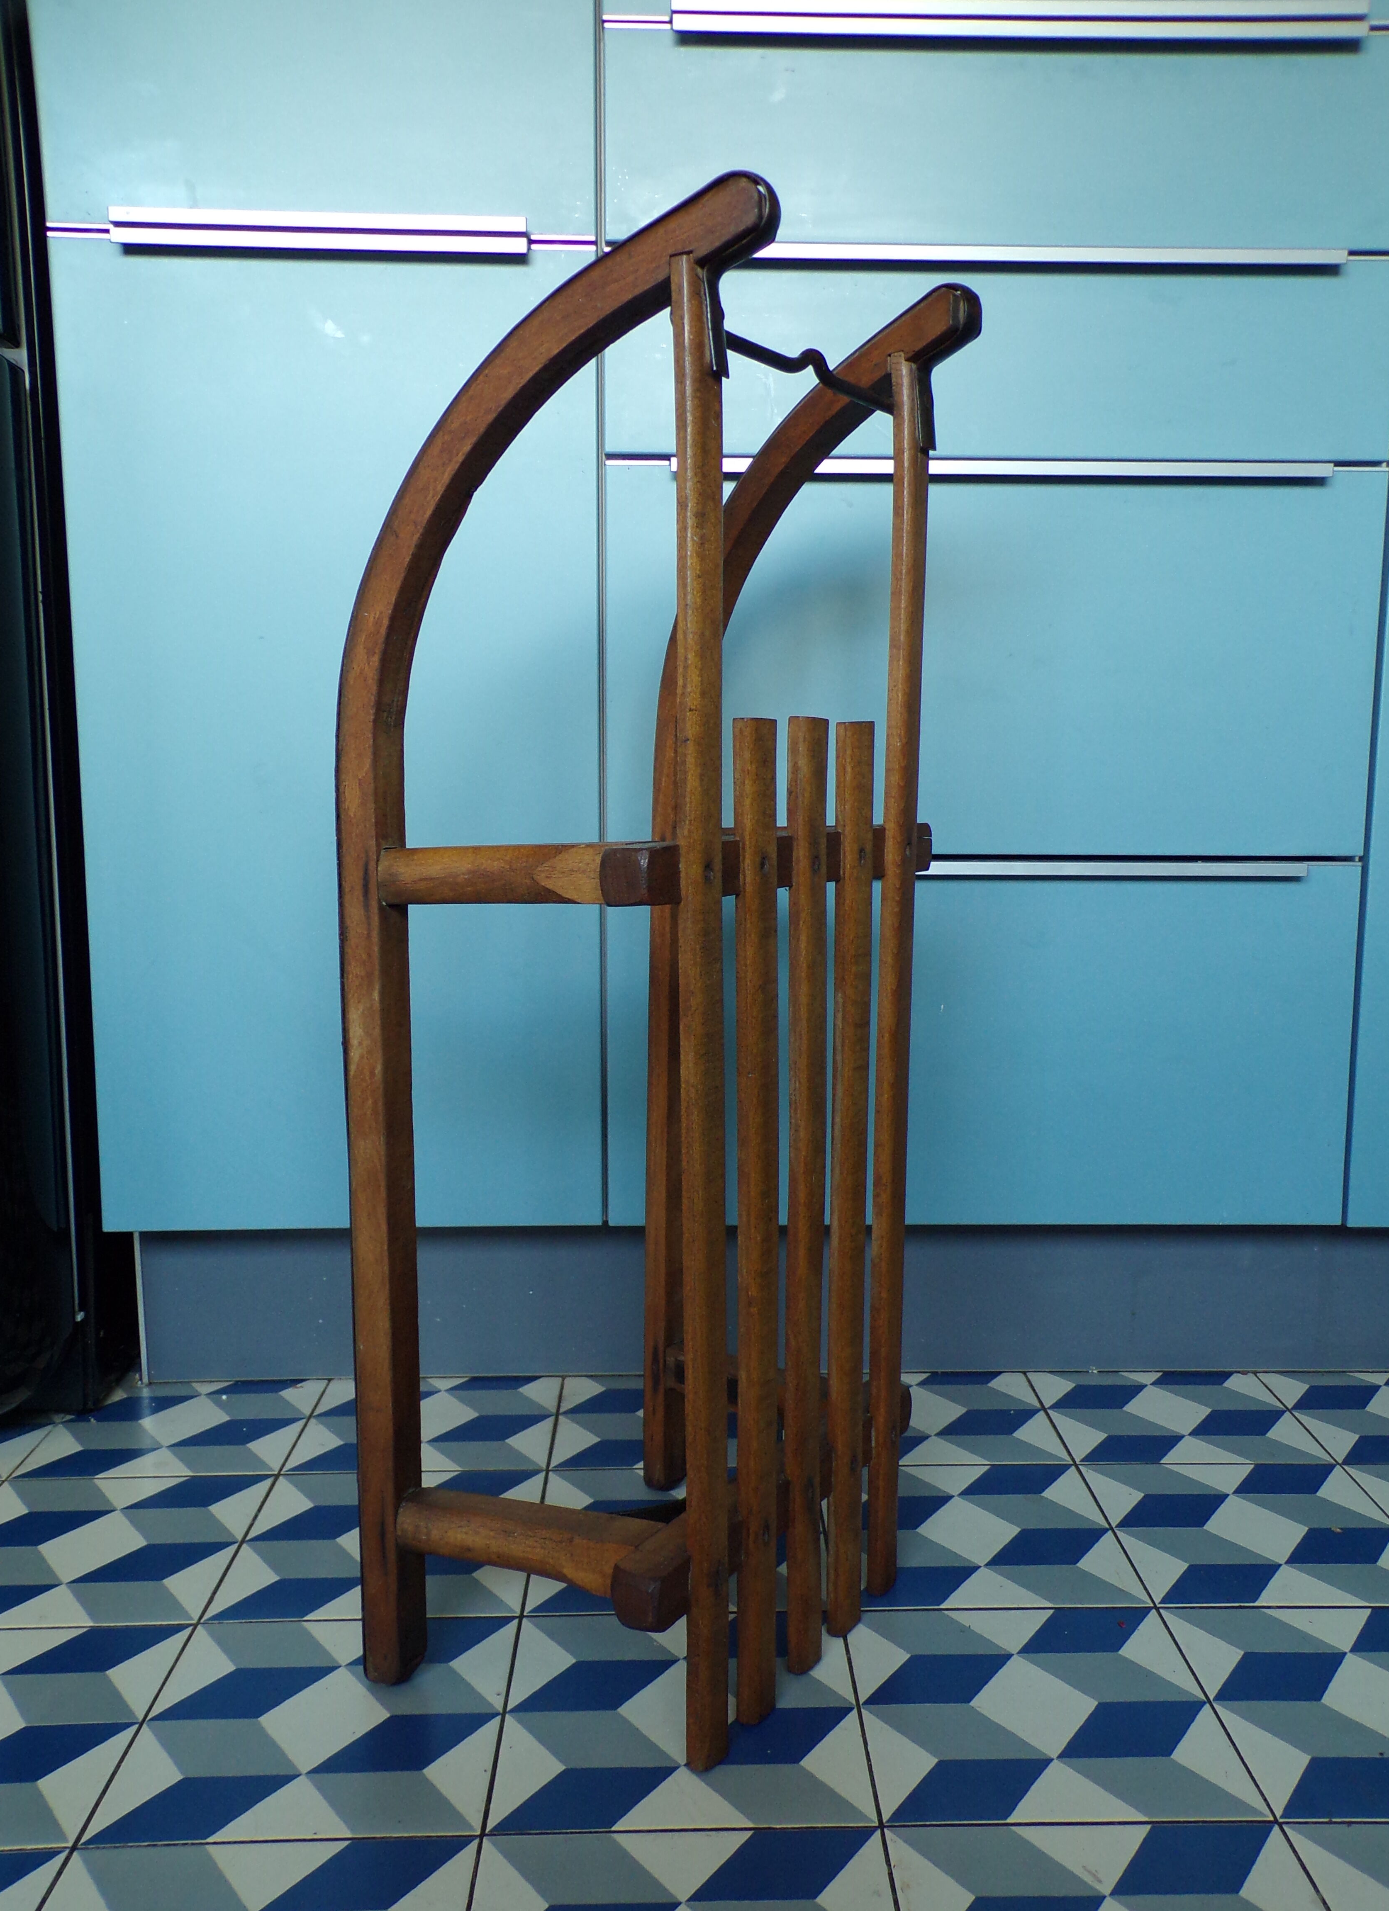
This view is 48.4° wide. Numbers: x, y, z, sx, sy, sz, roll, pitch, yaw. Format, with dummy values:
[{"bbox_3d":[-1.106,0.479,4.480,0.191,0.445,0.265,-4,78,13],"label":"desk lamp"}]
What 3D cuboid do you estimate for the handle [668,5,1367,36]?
[{"bbox_3d":[0.237,-0.678,1.126,0.506,0.023,0.018,0,7,-1],"label":"handle"}]

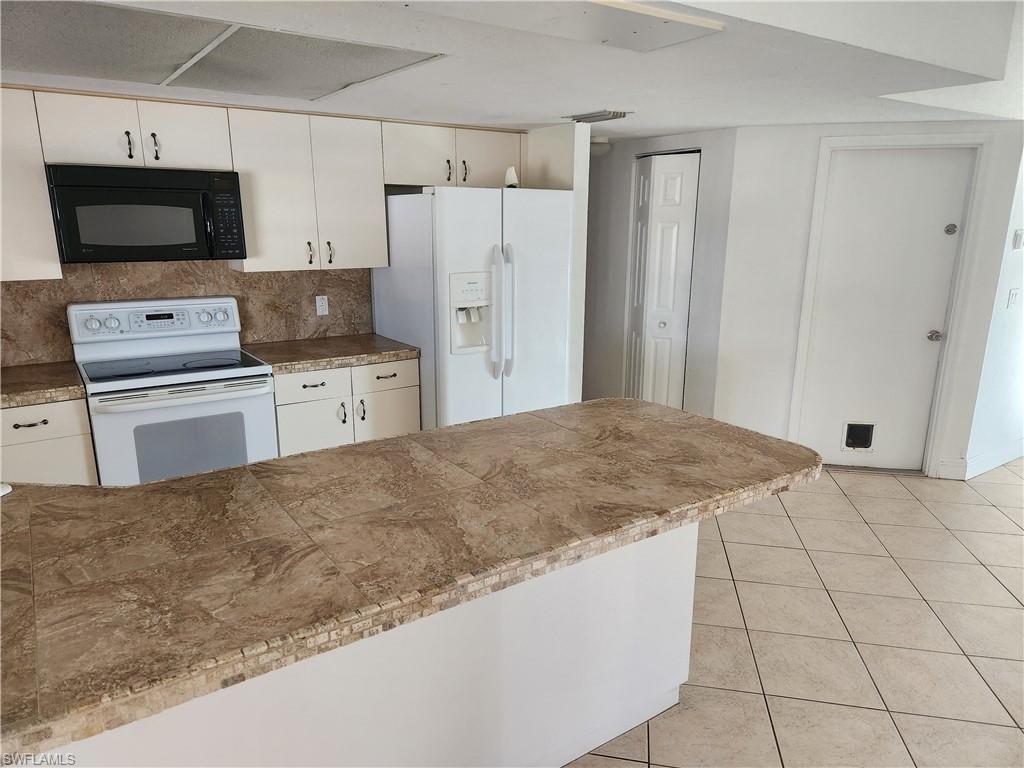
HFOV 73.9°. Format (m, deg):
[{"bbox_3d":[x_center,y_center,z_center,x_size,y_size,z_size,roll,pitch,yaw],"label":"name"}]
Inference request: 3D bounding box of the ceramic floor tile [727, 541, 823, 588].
[{"bbox_3d":[1.262,0.874,3.288,0.396,0.010,0.396,3,14,11],"label":"ceramic floor tile"}]

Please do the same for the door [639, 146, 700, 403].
[{"bbox_3d":[1.108,-0.553,4.830,0.310,2.030,0.034,8,16,29],"label":"door"}]

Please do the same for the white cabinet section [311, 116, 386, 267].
[{"bbox_3d":[-0.868,-1.014,3.655,0.396,0.770,0.020,-9,17,-35],"label":"white cabinet section"}]

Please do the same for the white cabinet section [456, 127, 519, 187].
[{"bbox_3d":[-0.226,-1.370,4.201,0.454,0.323,0.330,-9,16,-33],"label":"white cabinet section"}]

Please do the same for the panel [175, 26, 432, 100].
[{"bbox_3d":[-0.855,-1.184,2.574,0.634,0.020,1.184,-9,17,-35],"label":"panel"}]

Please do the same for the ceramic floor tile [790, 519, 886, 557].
[{"bbox_3d":[1.729,0.803,3.595,0.396,0.010,0.396,3,14,11],"label":"ceramic floor tile"}]

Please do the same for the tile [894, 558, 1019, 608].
[{"bbox_3d":[2.064,0.924,3.169,0.403,0.010,0.397,3,14,10],"label":"tile"}]

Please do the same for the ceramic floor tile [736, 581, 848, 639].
[{"bbox_3d":[1.193,0.975,2.930,0.403,0.010,0.397,3,14,10],"label":"ceramic floor tile"}]

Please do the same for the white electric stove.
[{"bbox_3d":[-1.651,0.216,3.383,0.762,1.195,0.690,-8,16,-32],"label":"white electric stove"}]

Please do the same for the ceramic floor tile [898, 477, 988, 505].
[{"bbox_3d":[2.664,0.662,4.209,0.396,0.010,0.396,3,14,11],"label":"ceramic floor tile"}]

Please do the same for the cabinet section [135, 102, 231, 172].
[{"bbox_3d":[-1.592,-1.178,3.301,0.387,0.292,0.330,-9,16,-33],"label":"cabinet section"}]

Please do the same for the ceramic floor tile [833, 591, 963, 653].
[{"bbox_3d":[1.577,0.987,2.835,0.396,0.010,0.396,3,14,11],"label":"ceramic floor tile"}]

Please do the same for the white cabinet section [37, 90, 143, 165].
[{"bbox_3d":[-1.913,-1.129,3.091,0.387,0.292,0.330,-9,16,-33],"label":"white cabinet section"}]

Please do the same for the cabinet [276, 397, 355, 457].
[{"bbox_3d":[-1.151,0.332,3.695,0.387,0.634,0.580,-9,17,-35],"label":"cabinet"}]

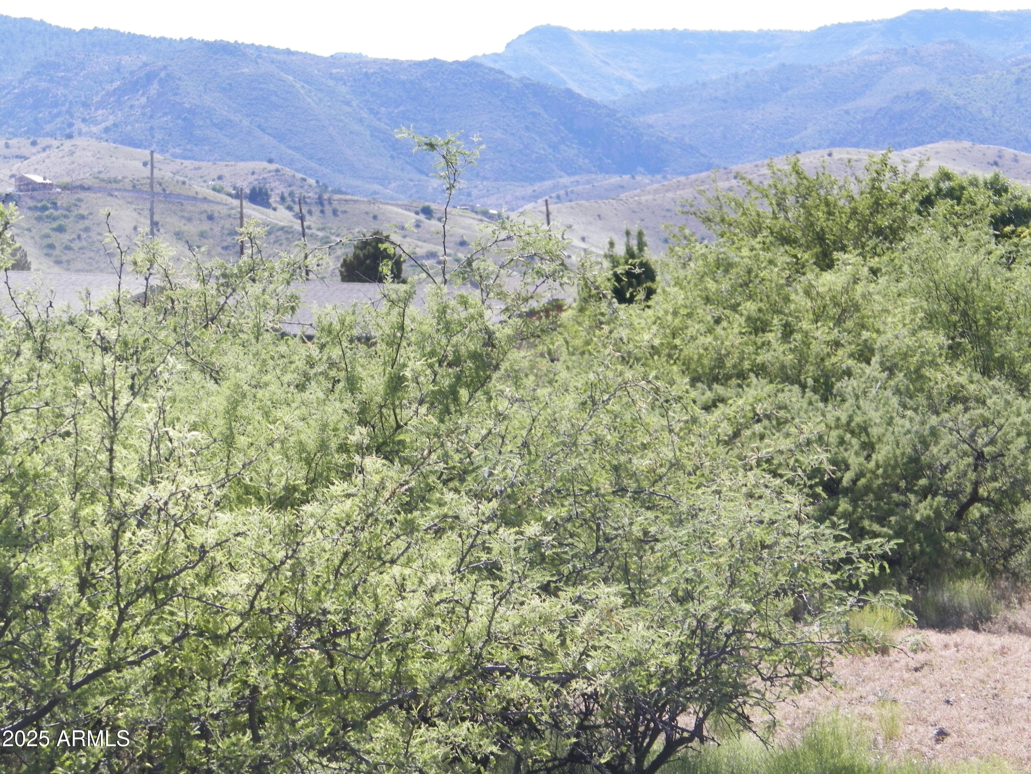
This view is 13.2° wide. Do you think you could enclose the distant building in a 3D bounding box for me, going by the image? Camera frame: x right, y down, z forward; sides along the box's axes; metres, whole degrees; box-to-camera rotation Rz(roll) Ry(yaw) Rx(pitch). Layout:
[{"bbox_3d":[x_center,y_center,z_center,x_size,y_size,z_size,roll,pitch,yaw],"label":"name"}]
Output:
[{"bbox_3d":[-187.730,-79.820,1750.000,12.500,7.200,12.000,0,0,25],"label":"distant building"}]

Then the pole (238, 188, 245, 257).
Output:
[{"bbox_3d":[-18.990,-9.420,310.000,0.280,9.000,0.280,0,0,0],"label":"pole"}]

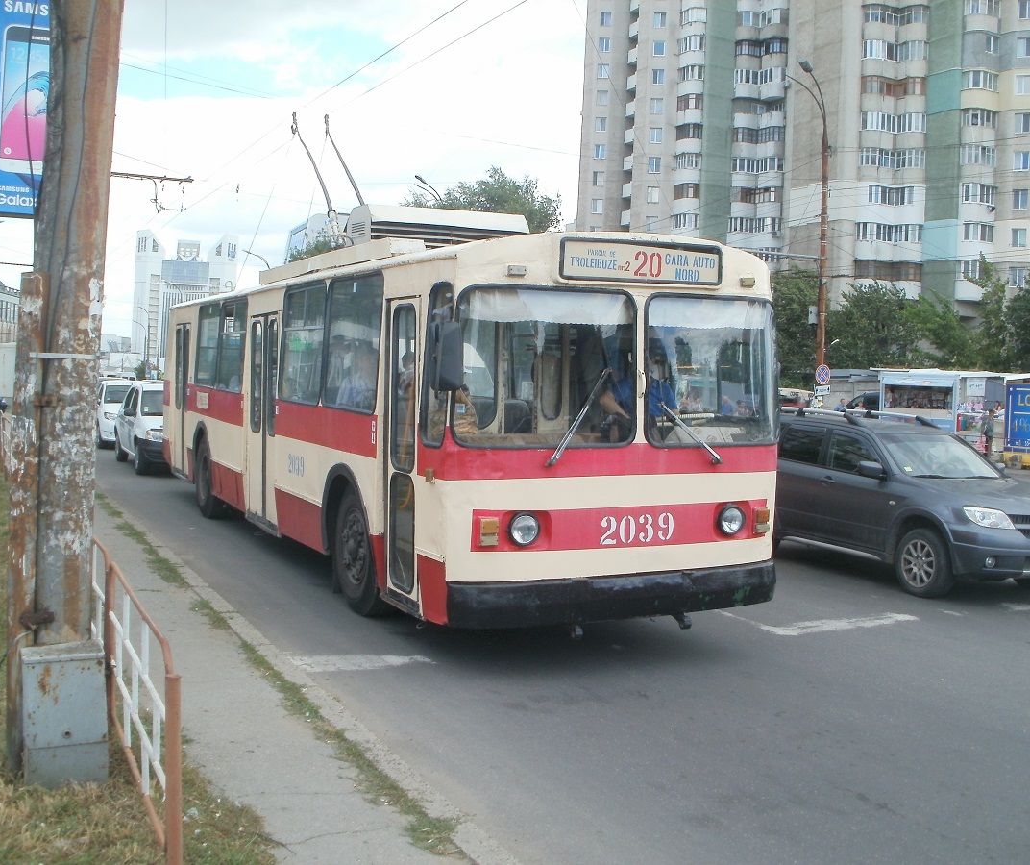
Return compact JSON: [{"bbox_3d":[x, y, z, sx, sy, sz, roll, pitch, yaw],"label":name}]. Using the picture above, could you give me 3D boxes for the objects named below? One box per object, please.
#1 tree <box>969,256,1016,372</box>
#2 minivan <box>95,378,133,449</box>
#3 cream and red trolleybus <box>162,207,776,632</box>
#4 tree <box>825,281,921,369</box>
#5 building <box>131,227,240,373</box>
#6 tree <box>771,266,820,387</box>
[{"bbox_3d":[24.666,-5.539,62.000,3.000,7.000,3.000,2,2,0],"label":"tree"},{"bbox_3d":[-8.772,-0.550,27.371,1.750,1.500,4.250,0,4,-25],"label":"minivan"},{"bbox_3d":[-1.661,-0.495,12.944,2.520,3.380,11.750,0,4,-25],"label":"cream and red trolleybus"},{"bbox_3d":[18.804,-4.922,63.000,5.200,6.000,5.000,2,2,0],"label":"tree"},{"bbox_3d":[-151.869,-60.258,555.000,46.000,63.000,26.000,2,2,-12],"label":"building"},{"bbox_3d":[13.408,-4.624,58.000,4.400,6.900,4.400,2,2,0],"label":"tree"}]

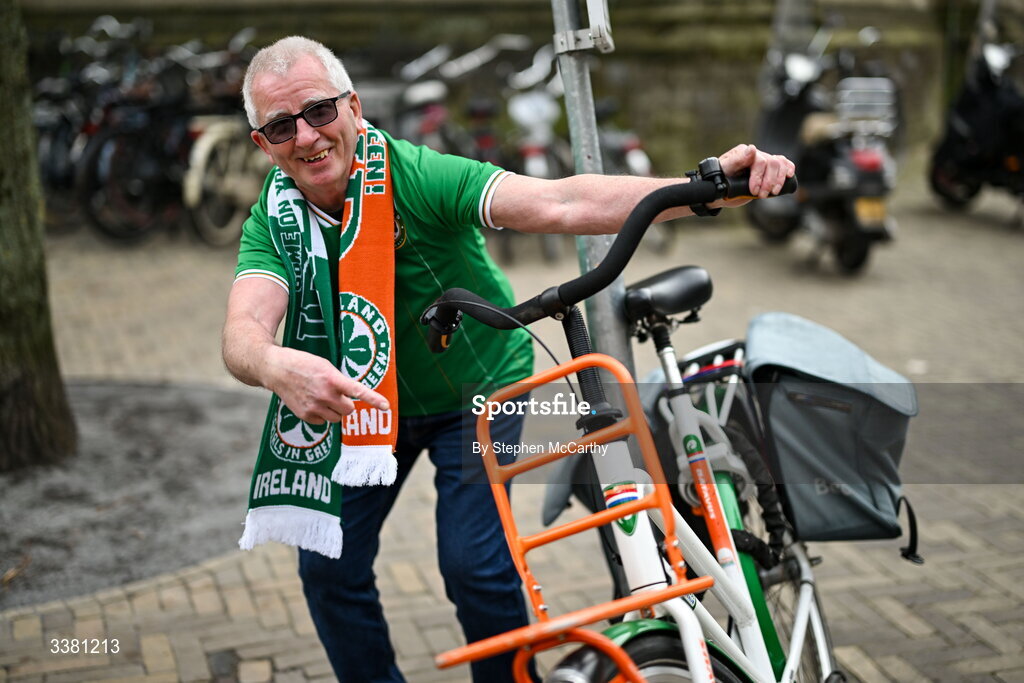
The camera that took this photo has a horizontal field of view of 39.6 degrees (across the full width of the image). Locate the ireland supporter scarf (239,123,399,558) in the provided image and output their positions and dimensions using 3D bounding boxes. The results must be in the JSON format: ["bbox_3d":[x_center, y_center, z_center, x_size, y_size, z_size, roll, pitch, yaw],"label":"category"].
[{"bbox_3d":[-0.338,-0.008,2.505,0.280,0.750,0.250,0,15,2],"label":"ireland supporter scarf"}]

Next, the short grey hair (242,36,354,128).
[{"bbox_3d":[-0.364,-0.426,2.395,0.182,0.160,0.190,-19,14,2],"label":"short grey hair"}]

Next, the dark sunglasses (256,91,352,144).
[{"bbox_3d":[-0.344,-0.369,2.345,0.140,0.046,0.145,-19,14,2],"label":"dark sunglasses"}]

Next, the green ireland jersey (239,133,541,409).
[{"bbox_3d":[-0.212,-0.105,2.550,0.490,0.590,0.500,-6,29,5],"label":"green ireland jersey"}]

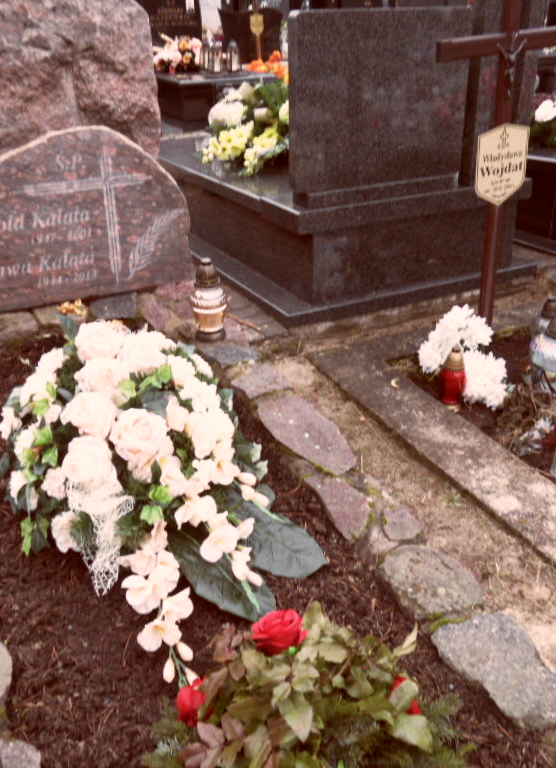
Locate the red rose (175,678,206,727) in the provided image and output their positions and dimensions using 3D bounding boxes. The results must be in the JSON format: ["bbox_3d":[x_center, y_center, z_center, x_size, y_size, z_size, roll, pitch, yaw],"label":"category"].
[{"bbox_3d":[-0.133,0.484,1.080,0.055,0.075,0.055,-14,28,-22],"label":"red rose"}]

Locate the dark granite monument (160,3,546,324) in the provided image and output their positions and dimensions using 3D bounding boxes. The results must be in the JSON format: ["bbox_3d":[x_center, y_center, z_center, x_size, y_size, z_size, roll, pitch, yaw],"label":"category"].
[{"bbox_3d":[0.019,-1.286,3.623,1.191,1.095,2.496,-14,28,-22],"label":"dark granite monument"}]

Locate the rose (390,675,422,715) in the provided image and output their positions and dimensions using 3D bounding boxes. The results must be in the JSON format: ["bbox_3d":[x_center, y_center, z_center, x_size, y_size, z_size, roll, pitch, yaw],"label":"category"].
[{"bbox_3d":[0.186,0.450,1.030,0.065,0.065,0.065,-13,26,-19],"label":"rose"}]

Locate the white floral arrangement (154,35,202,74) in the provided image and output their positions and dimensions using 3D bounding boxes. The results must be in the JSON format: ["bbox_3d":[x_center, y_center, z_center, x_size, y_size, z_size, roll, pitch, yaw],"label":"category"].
[{"bbox_3d":[-1.051,-3.481,7.500,0.500,0.420,0.420,-14,28,-22],"label":"white floral arrangement"}]

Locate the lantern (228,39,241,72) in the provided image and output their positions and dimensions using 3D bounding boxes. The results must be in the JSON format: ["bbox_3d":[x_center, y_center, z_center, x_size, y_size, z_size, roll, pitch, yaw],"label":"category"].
[{"bbox_3d":[-0.478,-3.592,7.800,0.135,0.360,0.135,-14,28,-22],"label":"lantern"}]

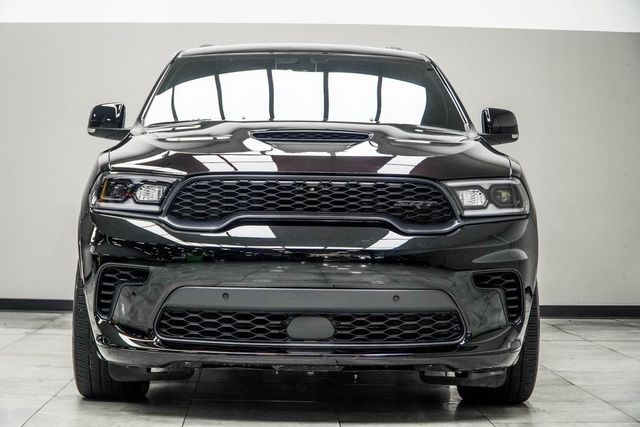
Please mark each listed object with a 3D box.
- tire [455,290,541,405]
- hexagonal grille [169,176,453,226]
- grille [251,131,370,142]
[{"bbox_3d":[0.753,0.443,5.661,0.300,0.770,0.770,1,1,-2],"label":"tire"},{"bbox_3d":[-0.030,-0.045,4.758,1.080,0.190,0.140,1,1,-2],"label":"hexagonal grille"},{"bbox_3d":[-0.049,-0.325,5.474,0.510,0.055,0.090,1,1,-2],"label":"grille"}]

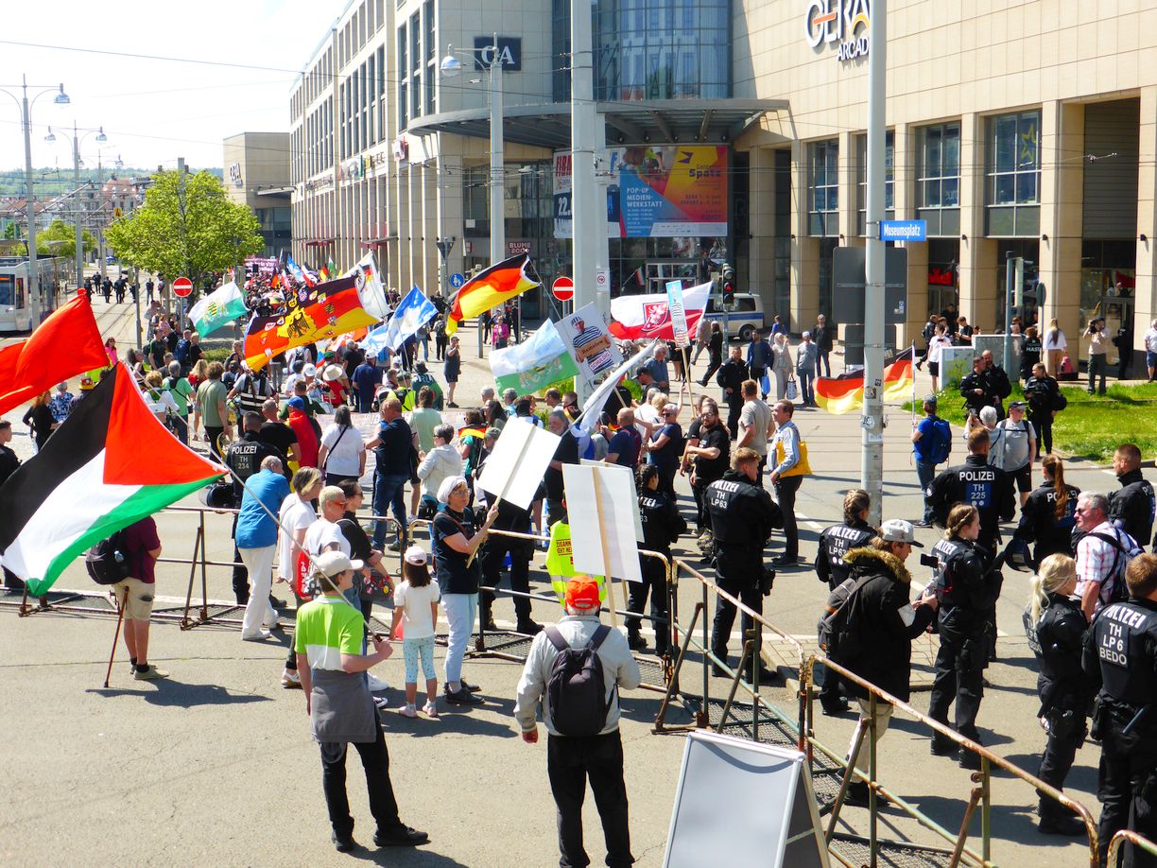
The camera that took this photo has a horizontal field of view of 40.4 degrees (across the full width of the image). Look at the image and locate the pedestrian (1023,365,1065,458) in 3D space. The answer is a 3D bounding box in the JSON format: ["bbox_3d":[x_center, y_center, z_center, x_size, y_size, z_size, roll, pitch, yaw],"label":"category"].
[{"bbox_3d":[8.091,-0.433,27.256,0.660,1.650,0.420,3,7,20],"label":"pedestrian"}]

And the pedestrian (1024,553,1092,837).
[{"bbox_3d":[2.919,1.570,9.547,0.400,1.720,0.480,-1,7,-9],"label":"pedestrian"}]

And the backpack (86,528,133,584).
[{"bbox_3d":[-3.862,0.966,12.900,0.270,0.480,0.330,-3,8,-24],"label":"backpack"}]

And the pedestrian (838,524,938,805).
[{"bbox_3d":[1.932,1.428,9.845,0.560,1.760,0.500,-3,7,-23],"label":"pedestrian"}]

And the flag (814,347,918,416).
[{"bbox_3d":[3.713,-0.681,20.400,1.320,0.820,0.300,-1,7,-6],"label":"flag"}]

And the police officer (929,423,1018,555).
[{"bbox_3d":[3.210,0.864,12.810,0.620,1.840,0.420,1,7,13],"label":"police officer"}]

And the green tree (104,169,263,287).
[{"bbox_3d":[-17.543,-8.171,70.000,6.900,7.000,6.900,0,6,0],"label":"green tree"}]

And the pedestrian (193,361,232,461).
[{"bbox_3d":[-5.639,-0.267,24.199,0.550,1.760,0.400,1,7,7],"label":"pedestrian"}]

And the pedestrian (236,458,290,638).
[{"bbox_3d":[-2.845,1.000,14.063,0.480,1.630,0.400,3,7,22],"label":"pedestrian"}]

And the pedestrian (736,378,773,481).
[{"bbox_3d":[2.138,0.307,19.089,0.400,1.860,0.520,6,10,44],"label":"pedestrian"}]

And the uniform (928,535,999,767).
[{"bbox_3d":[2.625,1.352,10.596,0.460,1.740,0.480,-2,7,-18],"label":"uniform"}]

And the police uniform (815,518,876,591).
[{"bbox_3d":[2.037,0.942,11.900,0.550,0.680,0.400,6,9,44],"label":"police uniform"}]

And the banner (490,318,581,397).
[{"bbox_3d":[-0.576,-1.028,21.500,1.250,0.900,0.350,-18,7,-5],"label":"banner"}]

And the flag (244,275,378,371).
[{"bbox_3d":[-4.250,-1.768,25.000,2.150,1.450,0.500,0,6,0],"label":"flag"}]

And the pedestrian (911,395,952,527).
[{"bbox_3d":[4.607,0.352,20.802,0.500,1.710,0.520,5,8,36],"label":"pedestrian"}]

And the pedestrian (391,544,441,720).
[{"bbox_3d":[-1.216,1.459,11.674,0.390,1.270,0.270,-1,7,-9],"label":"pedestrian"}]

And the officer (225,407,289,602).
[{"bbox_3d":[-3.220,0.833,15.597,0.600,1.620,0.420,1,6,10],"label":"officer"}]

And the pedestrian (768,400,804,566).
[{"bbox_3d":[2.317,0.548,17.394,0.400,1.770,0.480,-2,7,-18],"label":"pedestrian"}]

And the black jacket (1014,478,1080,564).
[{"bbox_3d":[4.251,0.782,14.200,0.540,0.700,0.360,-3,7,-23],"label":"black jacket"}]

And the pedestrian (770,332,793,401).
[{"bbox_3d":[4.705,-1.508,36.206,0.500,1.650,0.380,-1,7,-6],"label":"pedestrian"}]

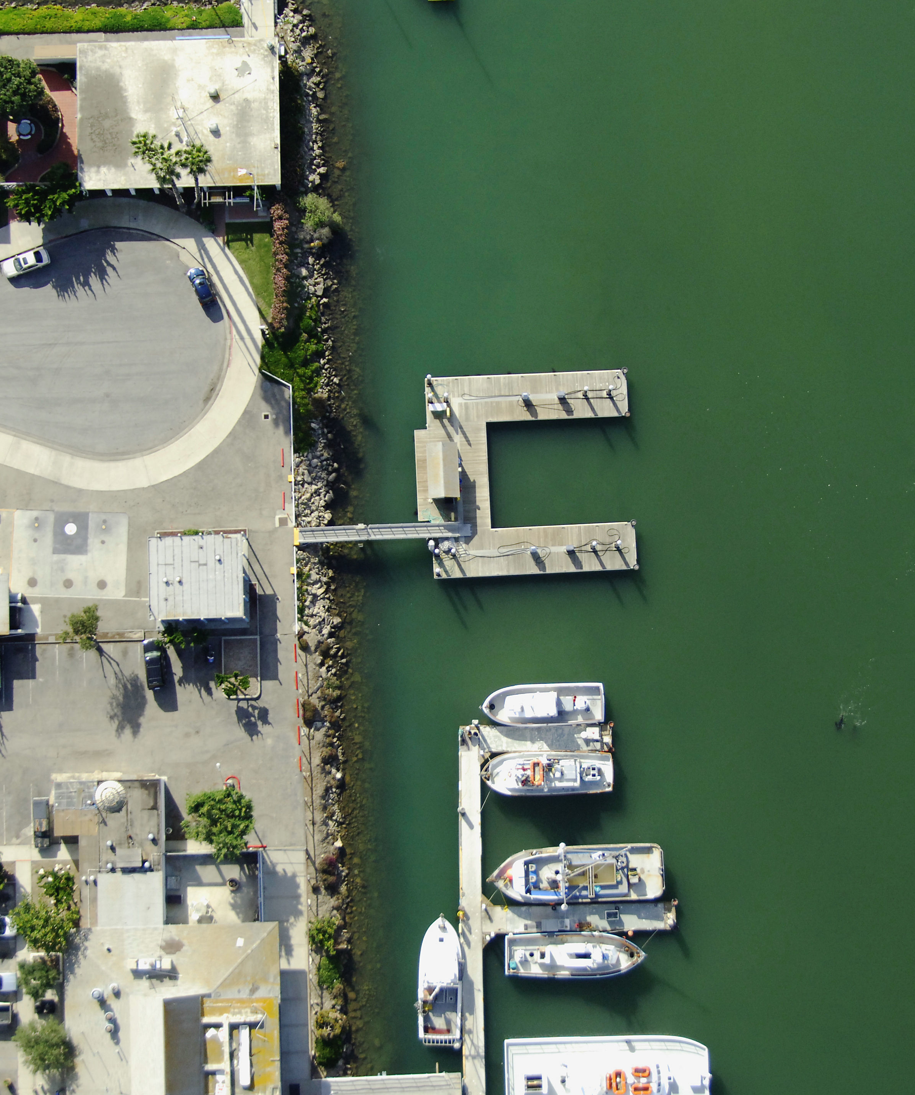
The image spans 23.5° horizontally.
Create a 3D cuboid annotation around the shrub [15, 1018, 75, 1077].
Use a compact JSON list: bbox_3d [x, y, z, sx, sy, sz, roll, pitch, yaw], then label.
[{"bbox_3d":[-38.694,46.984,206.918,5.440,4.200,5.120,-1,85,0],"label":"shrub"}]

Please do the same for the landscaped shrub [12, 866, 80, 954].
[{"bbox_3d":[-38.718,34.269,207.848,6.284,5.200,7.894,0,83,-1],"label":"landscaped shrub"}]

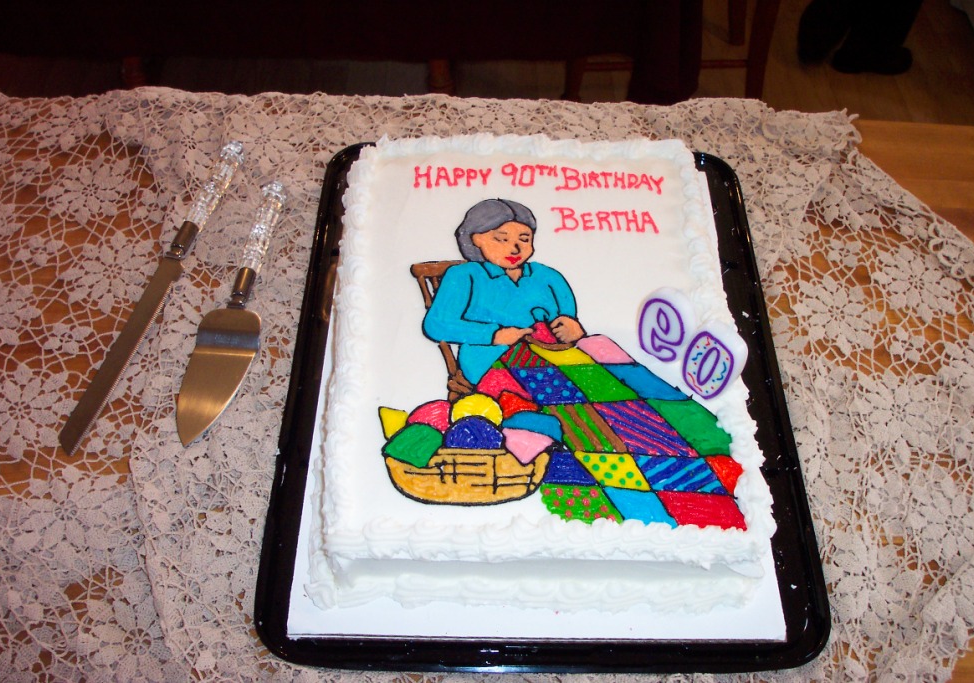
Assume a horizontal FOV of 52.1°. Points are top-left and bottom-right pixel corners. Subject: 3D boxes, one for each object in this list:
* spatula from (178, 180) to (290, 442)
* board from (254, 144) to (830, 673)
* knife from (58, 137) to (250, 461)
[{"bbox_3d":[-0.204,-0.038,0.839,0.052,0.028,0.288,6,52,3],"label":"spatula"},{"bbox_3d":[0.040,-0.001,0.777,0.388,0.085,0.507,1,52,0],"label":"board"},{"bbox_3d":[-0.278,-0.055,0.856,0.025,0.020,0.356,10,52,7],"label":"knife"}]

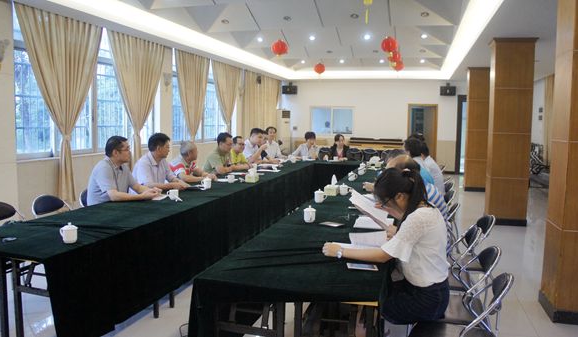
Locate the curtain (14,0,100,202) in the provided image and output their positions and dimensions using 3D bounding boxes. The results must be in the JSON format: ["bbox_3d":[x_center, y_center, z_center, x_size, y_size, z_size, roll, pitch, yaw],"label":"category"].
[{"bbox_3d":[-2.850,-0.740,5.542,0.160,2.380,1.360,2,6,17],"label":"curtain"}]

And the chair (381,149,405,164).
[{"bbox_3d":[2.702,-0.090,11.250,0.460,0.800,0.500,2,6,17],"label":"chair"}]

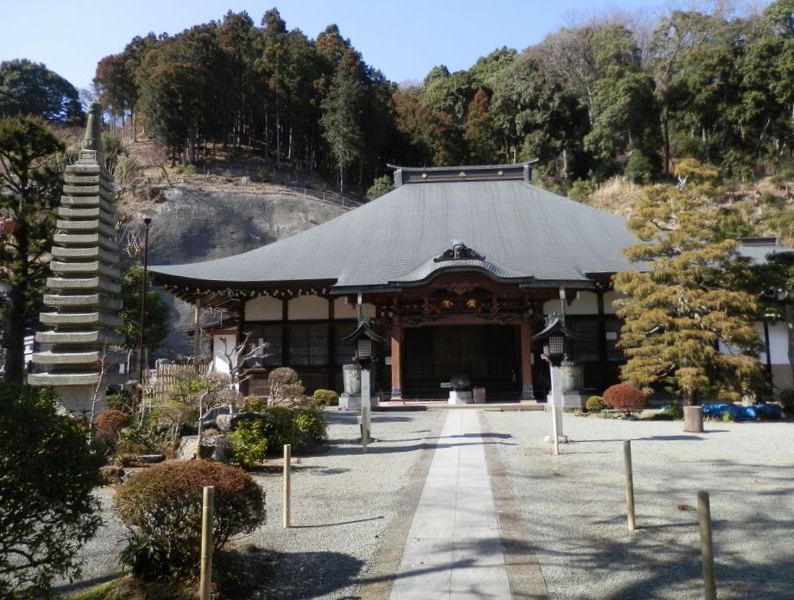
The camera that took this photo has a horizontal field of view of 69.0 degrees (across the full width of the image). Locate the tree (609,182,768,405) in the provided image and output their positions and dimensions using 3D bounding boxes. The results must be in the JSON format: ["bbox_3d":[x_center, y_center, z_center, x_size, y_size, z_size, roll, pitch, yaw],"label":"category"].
[{"bbox_3d":[7.446,-0.290,14.766,3.831,6.293,3.630,0,-5,0],"label":"tree"}]

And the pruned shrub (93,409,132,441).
[{"bbox_3d":[-5.170,2.262,10.500,0.680,0.560,0.660,-1,-5,7],"label":"pruned shrub"}]

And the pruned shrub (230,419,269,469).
[{"bbox_3d":[-2.093,2.037,8.200,0.560,0.690,0.560,-1,-5,7],"label":"pruned shrub"}]

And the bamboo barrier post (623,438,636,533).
[{"bbox_3d":[2.141,1.713,5.349,0.069,0.818,0.069,0,-5,0],"label":"bamboo barrier post"}]

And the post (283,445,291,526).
[{"bbox_3d":[-1.005,1.717,5.341,0.064,0.765,0.064,-1,-5,7],"label":"post"}]

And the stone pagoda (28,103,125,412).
[{"bbox_3d":[-4.699,-0.578,8.753,1.023,4.999,1.023,0,-5,-2],"label":"stone pagoda"}]

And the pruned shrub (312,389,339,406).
[{"bbox_3d":[-2.178,2.970,17.600,0.820,0.520,0.780,-1,-5,7],"label":"pruned shrub"}]

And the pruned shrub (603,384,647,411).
[{"bbox_3d":[5.612,2.431,14.191,1.080,0.704,1.023,0,-5,0],"label":"pruned shrub"}]

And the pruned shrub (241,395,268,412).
[{"bbox_3d":[-3.217,2.353,13.043,0.587,0.413,0.561,0,-5,0],"label":"pruned shrub"}]

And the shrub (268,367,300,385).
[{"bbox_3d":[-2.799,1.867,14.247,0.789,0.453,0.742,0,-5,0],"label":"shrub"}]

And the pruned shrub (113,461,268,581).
[{"bbox_3d":[-1.504,1.591,4.198,1.097,0.818,1.056,0,-5,0],"label":"pruned shrub"}]

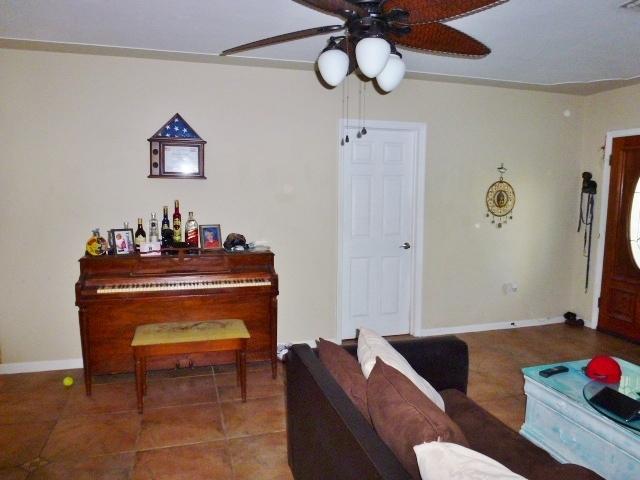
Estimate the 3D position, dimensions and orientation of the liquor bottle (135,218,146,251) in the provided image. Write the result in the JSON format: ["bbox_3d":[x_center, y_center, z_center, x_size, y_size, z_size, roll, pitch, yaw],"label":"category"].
[{"bbox_3d":[-1.424,-0.028,3.678,0.083,0.295,0.083,-2,7,-15],"label":"liquor bottle"}]

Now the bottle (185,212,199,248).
[{"bbox_3d":[-1.034,-0.057,3.742,0.105,0.343,0.100,-2,7,-15],"label":"bottle"}]

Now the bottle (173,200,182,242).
[{"bbox_3d":[-1.144,-0.104,3.726,0.072,0.420,0.072,-2,7,-15],"label":"bottle"}]

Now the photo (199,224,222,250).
[{"bbox_3d":[-0.910,-0.016,3.865,0.190,0.235,0.040,-2,-2,-15],"label":"photo"}]

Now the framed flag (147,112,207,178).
[{"bbox_3d":[-1.156,-0.763,3.770,0.452,0.520,0.085,-2,7,-15],"label":"framed flag"}]

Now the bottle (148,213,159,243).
[{"bbox_3d":[-1.321,-0.050,3.683,0.070,0.340,0.070,-2,7,-15],"label":"bottle"}]

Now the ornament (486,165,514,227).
[{"bbox_3d":[1.828,-0.442,4.670,0.320,0.650,0.030,-2,7,-15],"label":"ornament"}]

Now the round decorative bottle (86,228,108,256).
[{"bbox_3d":[-1.733,0.019,3.603,0.157,0.215,0.090,-1,6,-16],"label":"round decorative bottle"}]

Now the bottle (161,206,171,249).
[{"bbox_3d":[-1.228,-0.074,3.696,0.068,0.385,0.068,-2,7,-15],"label":"bottle"}]

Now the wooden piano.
[{"bbox_3d":[-1.073,0.595,3.657,1.420,0.940,0.600,-2,7,-15],"label":"wooden piano"}]

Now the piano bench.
[{"bbox_3d":[-0.878,0.878,3.225,0.737,0.480,0.365,-2,7,-15],"label":"piano bench"}]

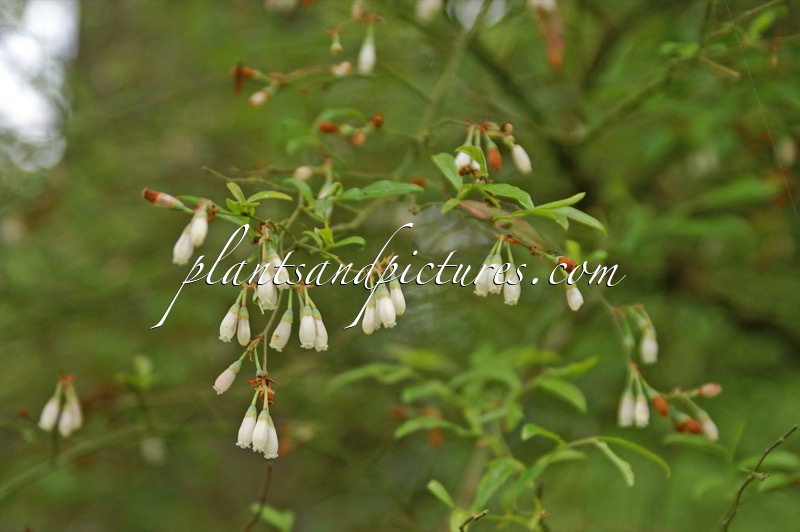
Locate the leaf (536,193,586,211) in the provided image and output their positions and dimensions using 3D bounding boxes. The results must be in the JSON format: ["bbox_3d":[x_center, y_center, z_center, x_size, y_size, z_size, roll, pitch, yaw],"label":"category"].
[{"bbox_3d":[0.044,-0.018,0.550,0.015,0.003,0.004,-19,17,6],"label":"leaf"}]

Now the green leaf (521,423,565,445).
[{"bbox_3d":[0.044,0.052,0.620,0.014,0.003,0.006,19,27,0],"label":"green leaf"}]

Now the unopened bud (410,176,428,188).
[{"bbox_3d":[0.006,-0.025,0.610,0.006,0.004,0.004,12,0,-9],"label":"unopened bud"}]

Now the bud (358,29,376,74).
[{"bbox_3d":[-0.011,-0.070,0.650,0.005,0.015,0.005,5,0,0],"label":"bud"}]

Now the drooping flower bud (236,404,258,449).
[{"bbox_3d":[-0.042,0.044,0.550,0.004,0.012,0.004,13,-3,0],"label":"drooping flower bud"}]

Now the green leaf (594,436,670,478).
[{"bbox_3d":[0.061,0.050,0.520,0.022,0.004,0.006,27,0,0],"label":"green leaf"}]

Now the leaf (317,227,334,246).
[{"bbox_3d":[-0.018,-0.007,0.490,0.004,0.005,0.004,-14,0,0],"label":"leaf"}]

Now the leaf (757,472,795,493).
[{"bbox_3d":[0.128,0.074,0.680,0.014,0.003,0.005,-21,45,-12],"label":"leaf"}]

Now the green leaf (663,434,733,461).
[{"bbox_3d":[0.101,0.061,0.680,0.023,0.004,0.007,14,35,0],"label":"green leaf"}]

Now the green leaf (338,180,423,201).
[{"bbox_3d":[-0.006,-0.022,0.570,0.025,0.003,0.008,-6,26,-6],"label":"green leaf"}]

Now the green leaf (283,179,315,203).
[{"bbox_3d":[-0.026,-0.019,0.505,0.009,0.003,0.004,37,0,0],"label":"green leaf"}]

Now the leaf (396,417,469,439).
[{"bbox_3d":[0.010,0.052,0.640,0.025,0.005,0.008,-3,21,-18],"label":"leaf"}]

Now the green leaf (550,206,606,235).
[{"bbox_3d":[0.054,-0.014,0.600,0.018,0.003,0.006,21,30,-2],"label":"green leaf"}]

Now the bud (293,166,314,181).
[{"bbox_3d":[-0.031,-0.030,0.640,0.007,0.004,0.004,-20,0,-12],"label":"bud"}]

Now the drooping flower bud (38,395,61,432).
[{"bbox_3d":[-0.105,0.044,0.600,0.005,0.012,0.005,13,0,0],"label":"drooping flower bud"}]

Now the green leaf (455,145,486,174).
[{"bbox_3d":[0.020,-0.030,0.560,0.003,0.011,0.005,-37,15,32],"label":"green leaf"}]

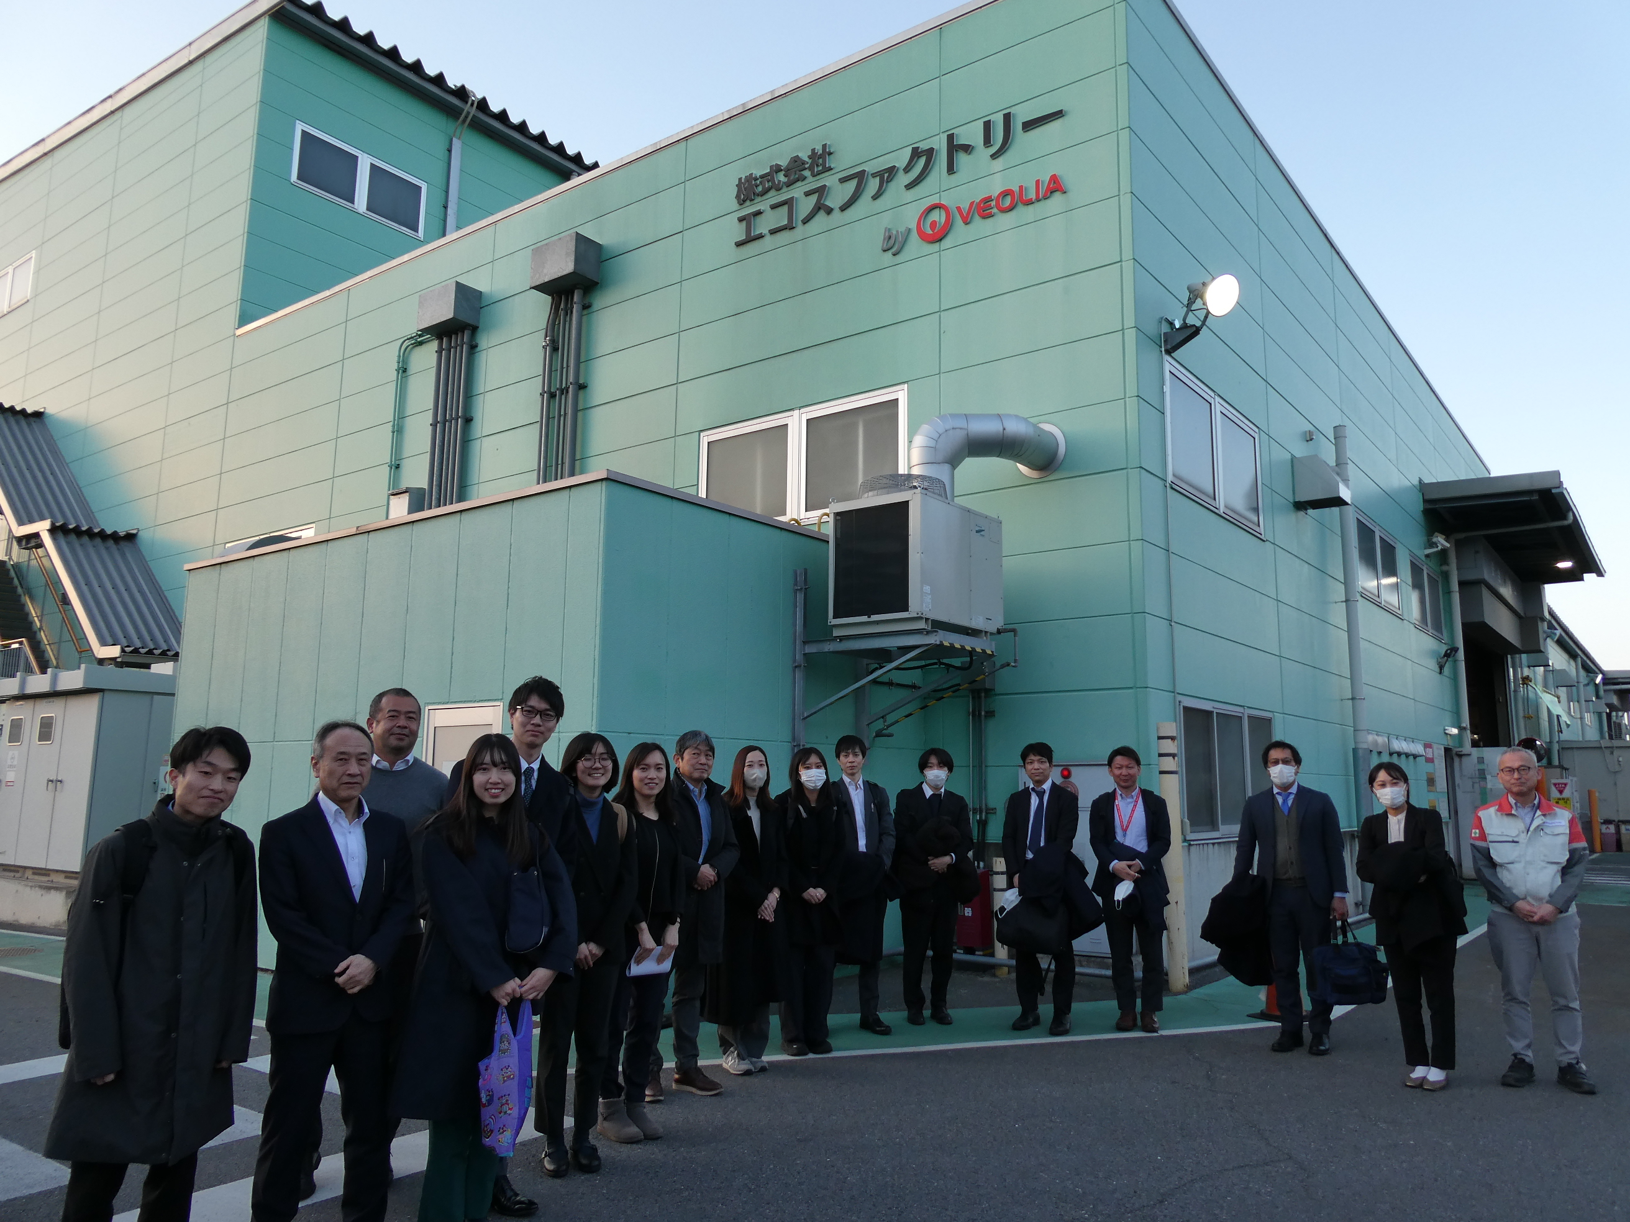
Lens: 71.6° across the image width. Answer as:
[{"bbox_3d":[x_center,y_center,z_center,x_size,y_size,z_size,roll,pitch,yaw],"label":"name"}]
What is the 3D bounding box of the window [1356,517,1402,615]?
[{"bbox_3d":[8.152,-0.634,16.346,0.120,1.200,2.780,-5,-10,37],"label":"window"}]

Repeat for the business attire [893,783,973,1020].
[{"bbox_3d":[0.742,1.817,7.078,0.495,1.440,0.380,1,-8,3],"label":"business attire"}]

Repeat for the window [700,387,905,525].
[{"bbox_3d":[-0.181,-1.459,11.560,2.720,1.230,0.120,-5,-10,37],"label":"window"}]

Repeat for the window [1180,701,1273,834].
[{"bbox_3d":[3.799,1.455,10.332,0.100,1.120,2.500,-6,-11,38],"label":"window"}]

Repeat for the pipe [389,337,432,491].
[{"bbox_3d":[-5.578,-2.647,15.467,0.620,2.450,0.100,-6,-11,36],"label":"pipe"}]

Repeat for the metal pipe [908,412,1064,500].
[{"bbox_3d":[1.451,-1.185,9.536,0.970,0.900,1.060,-5,-10,37],"label":"metal pipe"}]

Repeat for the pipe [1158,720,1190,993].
[{"bbox_3d":[2.697,1.813,8.472,0.145,1.947,0.145,-6,-11,38],"label":"pipe"}]

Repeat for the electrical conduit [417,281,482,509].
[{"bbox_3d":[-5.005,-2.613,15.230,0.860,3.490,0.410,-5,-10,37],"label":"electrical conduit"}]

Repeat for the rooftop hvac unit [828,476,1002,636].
[{"bbox_3d":[0.780,-0.343,8.575,0.830,1.110,1.080,-7,-12,39],"label":"rooftop hvac unit"}]

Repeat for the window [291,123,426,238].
[{"bbox_3d":[-8.845,-8.346,22.082,0.120,1.240,2.750,-5,-10,37],"label":"window"}]

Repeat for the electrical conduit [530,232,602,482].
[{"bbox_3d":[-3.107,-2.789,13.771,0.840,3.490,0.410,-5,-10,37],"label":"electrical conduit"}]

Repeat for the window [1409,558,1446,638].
[{"bbox_3d":[10.441,-0.183,19.270,0.120,1.200,2.740,-5,-10,37],"label":"window"}]

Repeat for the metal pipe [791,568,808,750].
[{"bbox_3d":[-0.113,0.403,8.687,0.100,1.510,0.110,-6,-11,38],"label":"metal pipe"}]

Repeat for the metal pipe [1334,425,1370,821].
[{"bbox_3d":[6.483,0.538,13.571,0.190,5.790,0.190,-6,-11,38],"label":"metal pipe"}]

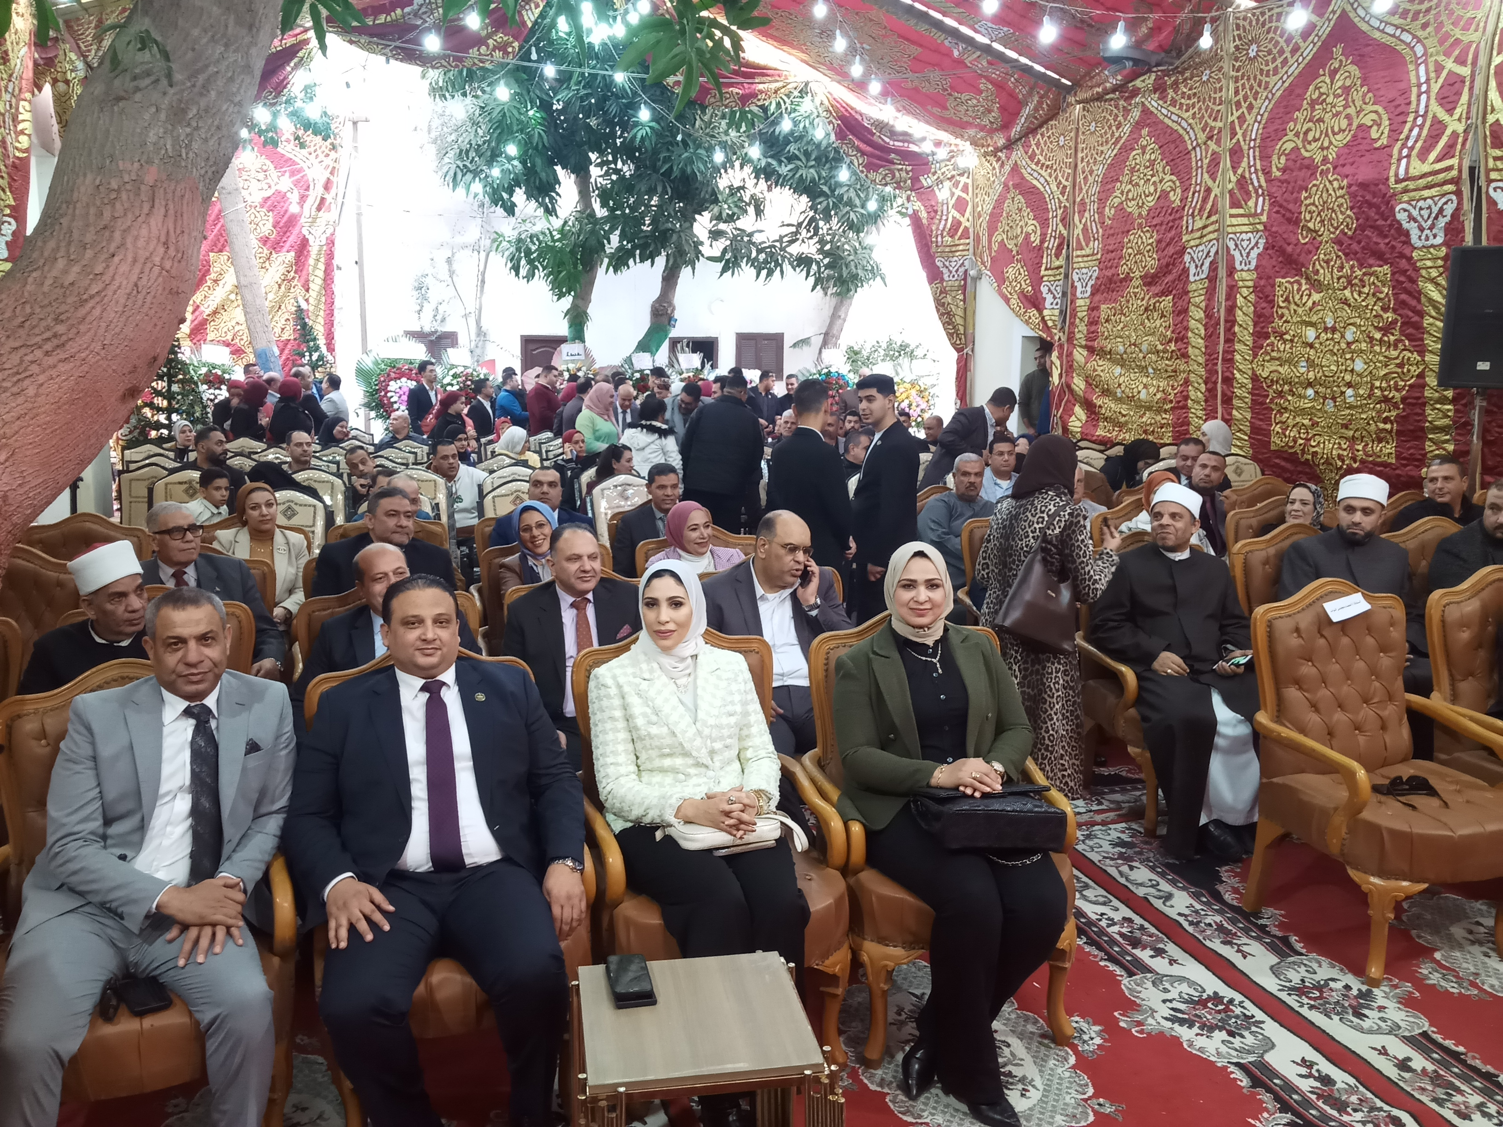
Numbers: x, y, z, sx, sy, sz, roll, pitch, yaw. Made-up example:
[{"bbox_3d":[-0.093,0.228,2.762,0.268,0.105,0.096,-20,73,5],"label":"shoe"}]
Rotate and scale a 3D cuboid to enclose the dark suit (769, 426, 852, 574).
[{"bbox_3d":[0.306,0.000,6.279,0.460,1.420,0.300,3,10,20],"label":"dark suit"}]

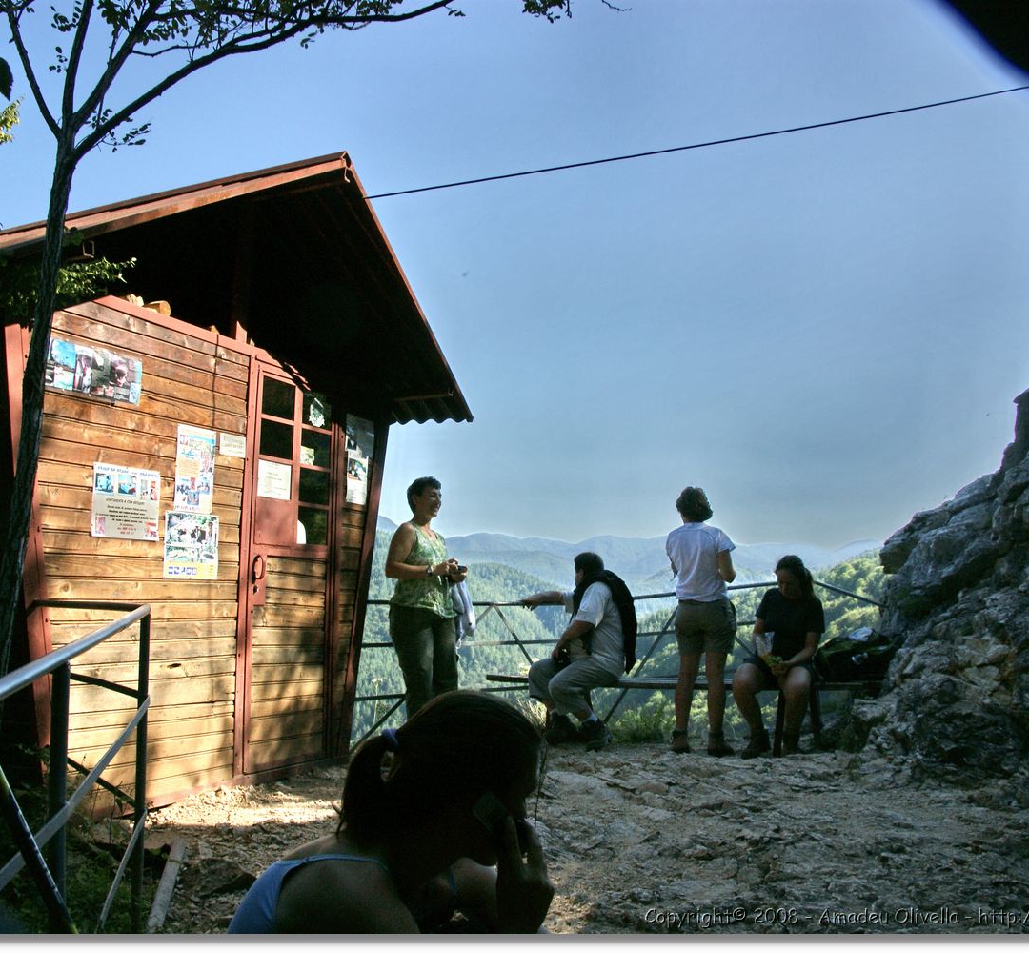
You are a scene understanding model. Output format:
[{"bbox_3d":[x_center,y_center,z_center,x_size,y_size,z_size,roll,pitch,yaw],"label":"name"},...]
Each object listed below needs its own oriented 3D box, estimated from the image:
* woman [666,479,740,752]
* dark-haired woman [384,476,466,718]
[{"bbox_3d":[1.162,0.881,6.755,0.470,1.647,0.380,-2,-8,16],"label":"woman"},{"bbox_3d":[-0.491,0.820,6.205,0.420,1.654,0.470,-6,-9,39],"label":"dark-haired woman"}]

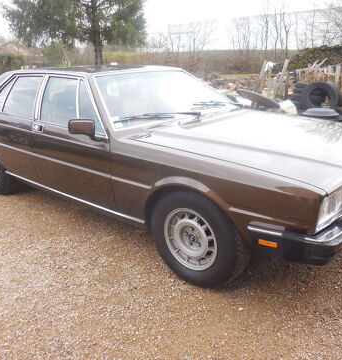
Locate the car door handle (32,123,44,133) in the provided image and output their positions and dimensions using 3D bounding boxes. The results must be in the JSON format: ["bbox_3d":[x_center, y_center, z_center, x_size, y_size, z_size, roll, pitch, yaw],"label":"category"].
[{"bbox_3d":[-1.129,-0.446,2.942,0.130,0.082,0.040,14,24,38],"label":"car door handle"}]

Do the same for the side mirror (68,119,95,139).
[{"bbox_3d":[-0.613,-0.355,2.373,0.090,0.120,0.185,14,24,38],"label":"side mirror"}]

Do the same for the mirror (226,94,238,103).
[{"bbox_3d":[0.668,-0.868,3.821,0.090,0.115,0.185,14,24,38],"label":"mirror"}]

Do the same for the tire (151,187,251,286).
[{"bbox_3d":[0.179,0.345,2.266,0.685,0.680,0.230,14,24,38],"label":"tire"}]

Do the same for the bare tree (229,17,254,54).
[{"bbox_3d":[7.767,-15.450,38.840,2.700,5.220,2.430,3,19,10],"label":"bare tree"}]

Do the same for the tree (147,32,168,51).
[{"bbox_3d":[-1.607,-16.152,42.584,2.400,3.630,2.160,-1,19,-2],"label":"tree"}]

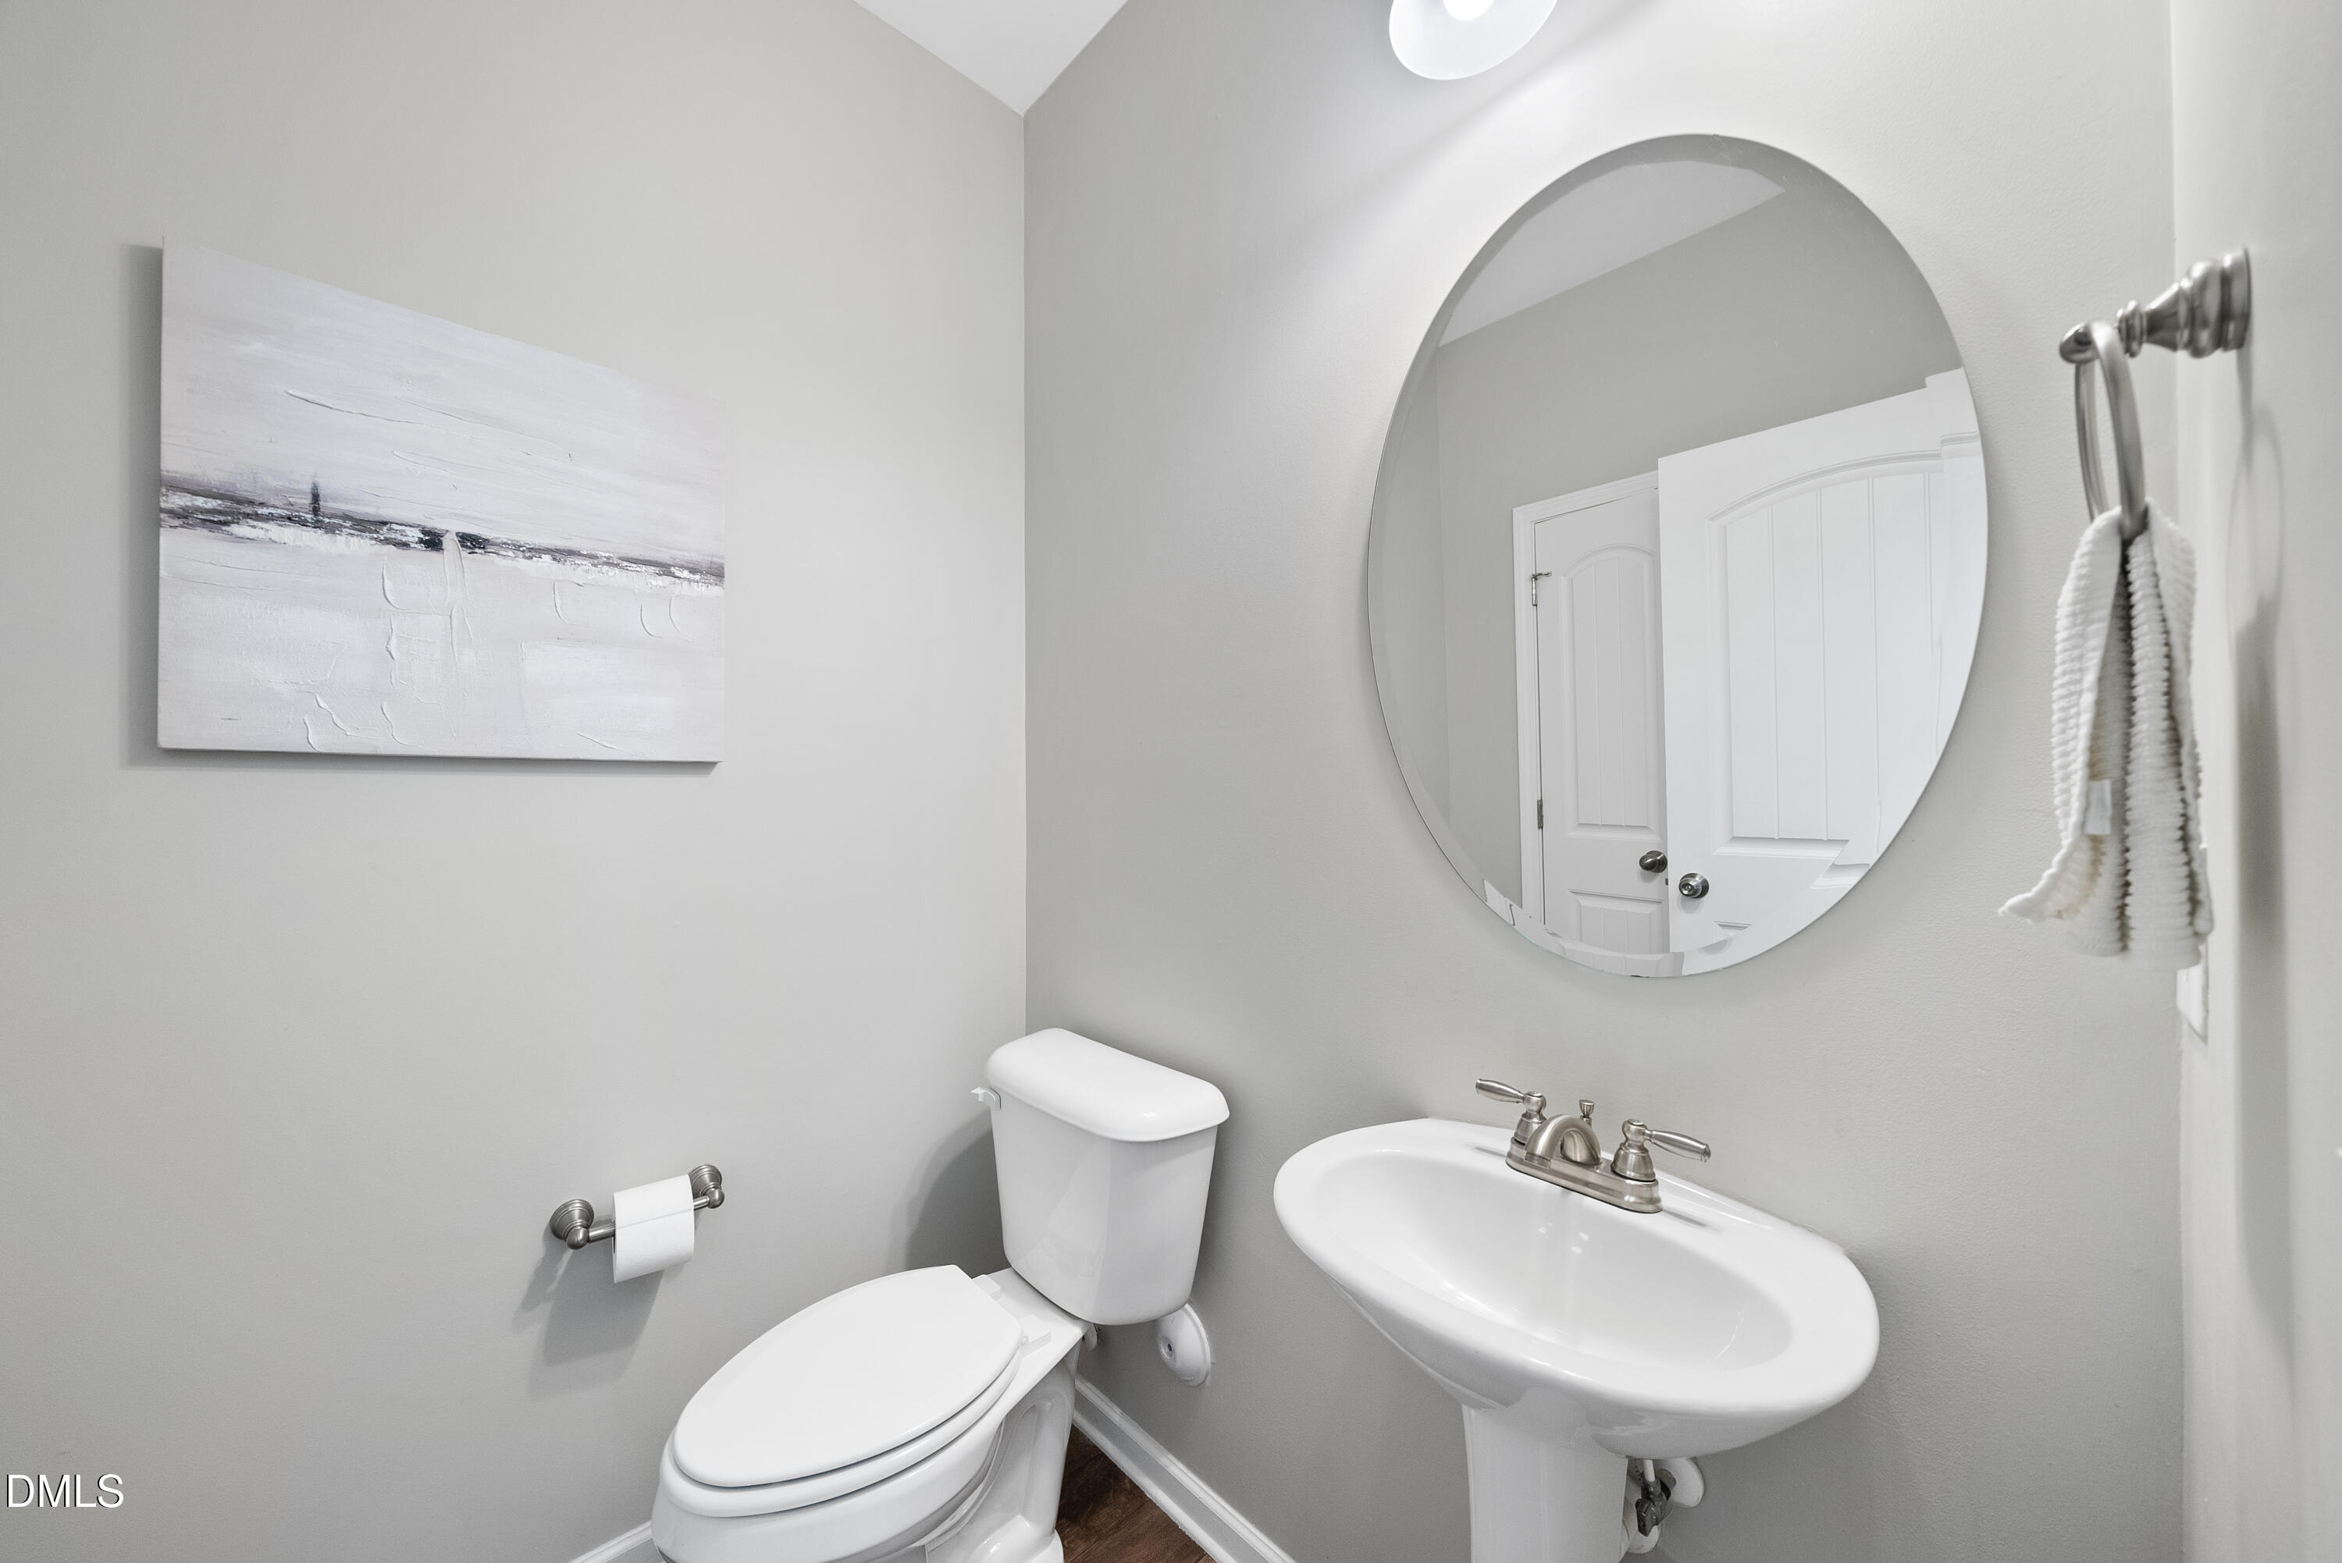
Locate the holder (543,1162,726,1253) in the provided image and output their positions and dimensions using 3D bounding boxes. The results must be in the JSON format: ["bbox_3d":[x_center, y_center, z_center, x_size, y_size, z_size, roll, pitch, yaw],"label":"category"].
[{"bbox_3d":[-0.812,0.663,1.206,0.234,0.058,0.085,0,0,-44],"label":"holder"}]

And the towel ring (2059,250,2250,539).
[{"bbox_3d":[0.597,-0.230,0.481,0.150,0.165,0.075,0,0,-44],"label":"towel ring"}]

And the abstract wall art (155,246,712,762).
[{"bbox_3d":[-0.959,-0.330,1.106,0.576,0.590,0.035,0,0,-44],"label":"abstract wall art"}]

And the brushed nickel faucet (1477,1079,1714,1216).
[{"bbox_3d":[0.410,0.384,0.806,0.133,0.087,0.233,0,0,-44],"label":"brushed nickel faucet"}]

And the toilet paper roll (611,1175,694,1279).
[{"bbox_3d":[-0.785,0.677,1.190,0.102,0.122,0.122,0,0,-44],"label":"toilet paper roll"}]

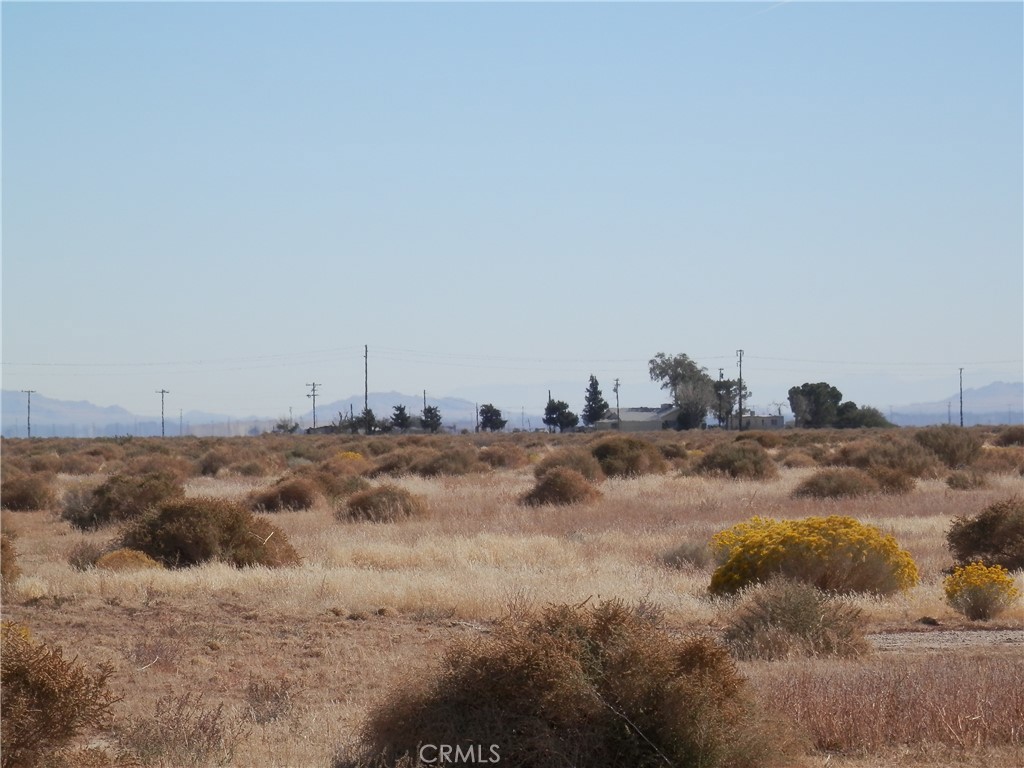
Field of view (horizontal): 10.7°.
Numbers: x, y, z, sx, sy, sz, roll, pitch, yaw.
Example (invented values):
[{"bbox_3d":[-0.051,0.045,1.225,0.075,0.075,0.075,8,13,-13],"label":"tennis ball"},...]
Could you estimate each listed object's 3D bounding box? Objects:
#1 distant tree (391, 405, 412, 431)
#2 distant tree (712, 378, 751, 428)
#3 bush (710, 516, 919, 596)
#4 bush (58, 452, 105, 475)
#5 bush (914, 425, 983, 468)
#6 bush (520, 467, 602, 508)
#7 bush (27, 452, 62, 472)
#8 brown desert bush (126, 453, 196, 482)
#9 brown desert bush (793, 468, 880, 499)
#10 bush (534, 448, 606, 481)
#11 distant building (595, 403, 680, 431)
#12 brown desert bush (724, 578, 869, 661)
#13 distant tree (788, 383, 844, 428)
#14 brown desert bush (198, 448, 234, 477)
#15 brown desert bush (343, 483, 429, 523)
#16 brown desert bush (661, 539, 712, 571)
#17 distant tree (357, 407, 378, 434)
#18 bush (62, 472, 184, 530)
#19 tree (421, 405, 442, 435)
[{"bbox_3d":[-18.172,5.838,900.000,3.618,4.934,3.437,-1,0,0],"label":"distant tree"},{"bbox_3d":[35.296,3.377,880.000,6.110,8.522,6.000,-1,0,0],"label":"distant tree"},{"bbox_3d":[2.819,1.608,51.000,1.938,0.746,1.600,-1,0,0],"label":"bush"},{"bbox_3d":[-15.969,2.968,203.000,1.706,0.853,1.500,-1,0,0],"label":"bush"},{"bbox_3d":[13.719,1.980,172.000,2.140,1.410,2.000,-1,0,0],"label":"bush"},{"bbox_3d":[0.880,1.859,97.295,1.448,0.779,1.303,0,0,0],"label":"bush"},{"bbox_3d":[-17.939,3.031,210.000,1.381,0.806,1.250,-1,0,0],"label":"bush"},{"bbox_3d":[-11.016,2.640,172.000,2.200,0.974,1.870,-1,0,0],"label":"brown desert bush"},{"bbox_3d":[6.338,1.958,106.886,1.706,0.611,1.536,0,0,0],"label":"brown desert bush"},{"bbox_3d":[1.445,2.106,139.961,1.831,0.908,1.647,0,0,0],"label":"bush"},{"bbox_3d":[19.489,5.384,830.000,11.500,4.550,8.500,-1,0,20],"label":"distant building"},{"bbox_3d":[1.986,1.644,38.200,1.005,0.572,0.905,-1,0,0],"label":"brown desert bush"},{"bbox_3d":[47.295,3.572,850.000,8.700,7.610,7.800,-1,0,0],"label":"distant tree"},{"bbox_3d":[-8.908,2.388,164.981,1.082,0.884,0.974,0,0,0],"label":"brown desert bush"},{"bbox_3d":[-2.160,2.026,92.000,1.450,0.670,1.350,-1,0,0],"label":"brown desert bush"},{"bbox_3d":[1.972,1.922,61.500,0.607,0.371,0.576,-1,0,0],"label":"brown desert bush"},{"bbox_3d":[-23.764,6.085,900.000,3.618,4.769,3.437,-1,0,0],"label":"distant tree"},{"bbox_3d":[-5.709,1.748,80.425,1.775,0.886,1.598,0,0,0],"label":"bush"},{"bbox_3d":[-11.621,5.269,790.000,3.180,4.620,3.200,-1,0,0],"label":"tree"}]

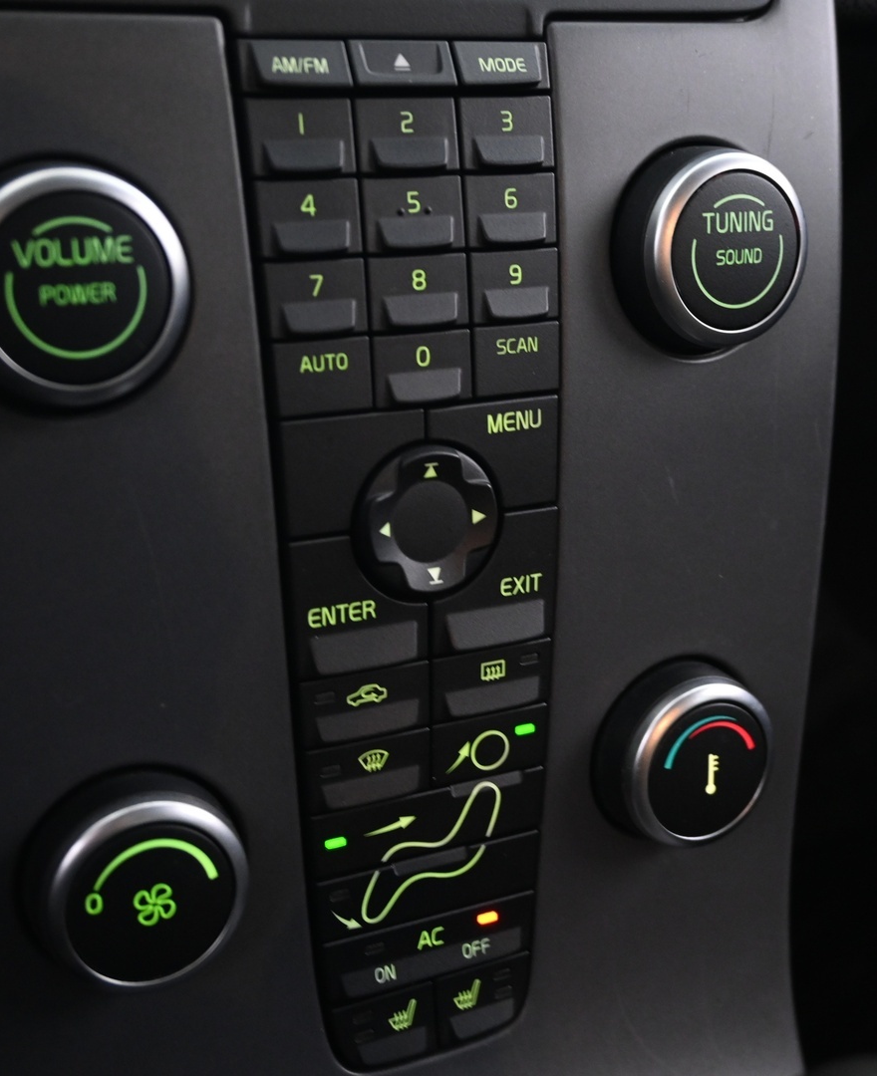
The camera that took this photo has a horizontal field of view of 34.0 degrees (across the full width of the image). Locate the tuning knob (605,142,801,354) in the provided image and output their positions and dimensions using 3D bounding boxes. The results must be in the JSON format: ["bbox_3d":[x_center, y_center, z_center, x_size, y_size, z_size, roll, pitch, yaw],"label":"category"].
[{"bbox_3d":[0.056,-0.057,0.286,0.041,0.041,0.014,-8,14,-24],"label":"tuning knob"}]

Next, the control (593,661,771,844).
[{"bbox_3d":[0.055,0.048,0.312,0.041,0.041,0.014,-8,16,-24],"label":"control"}]

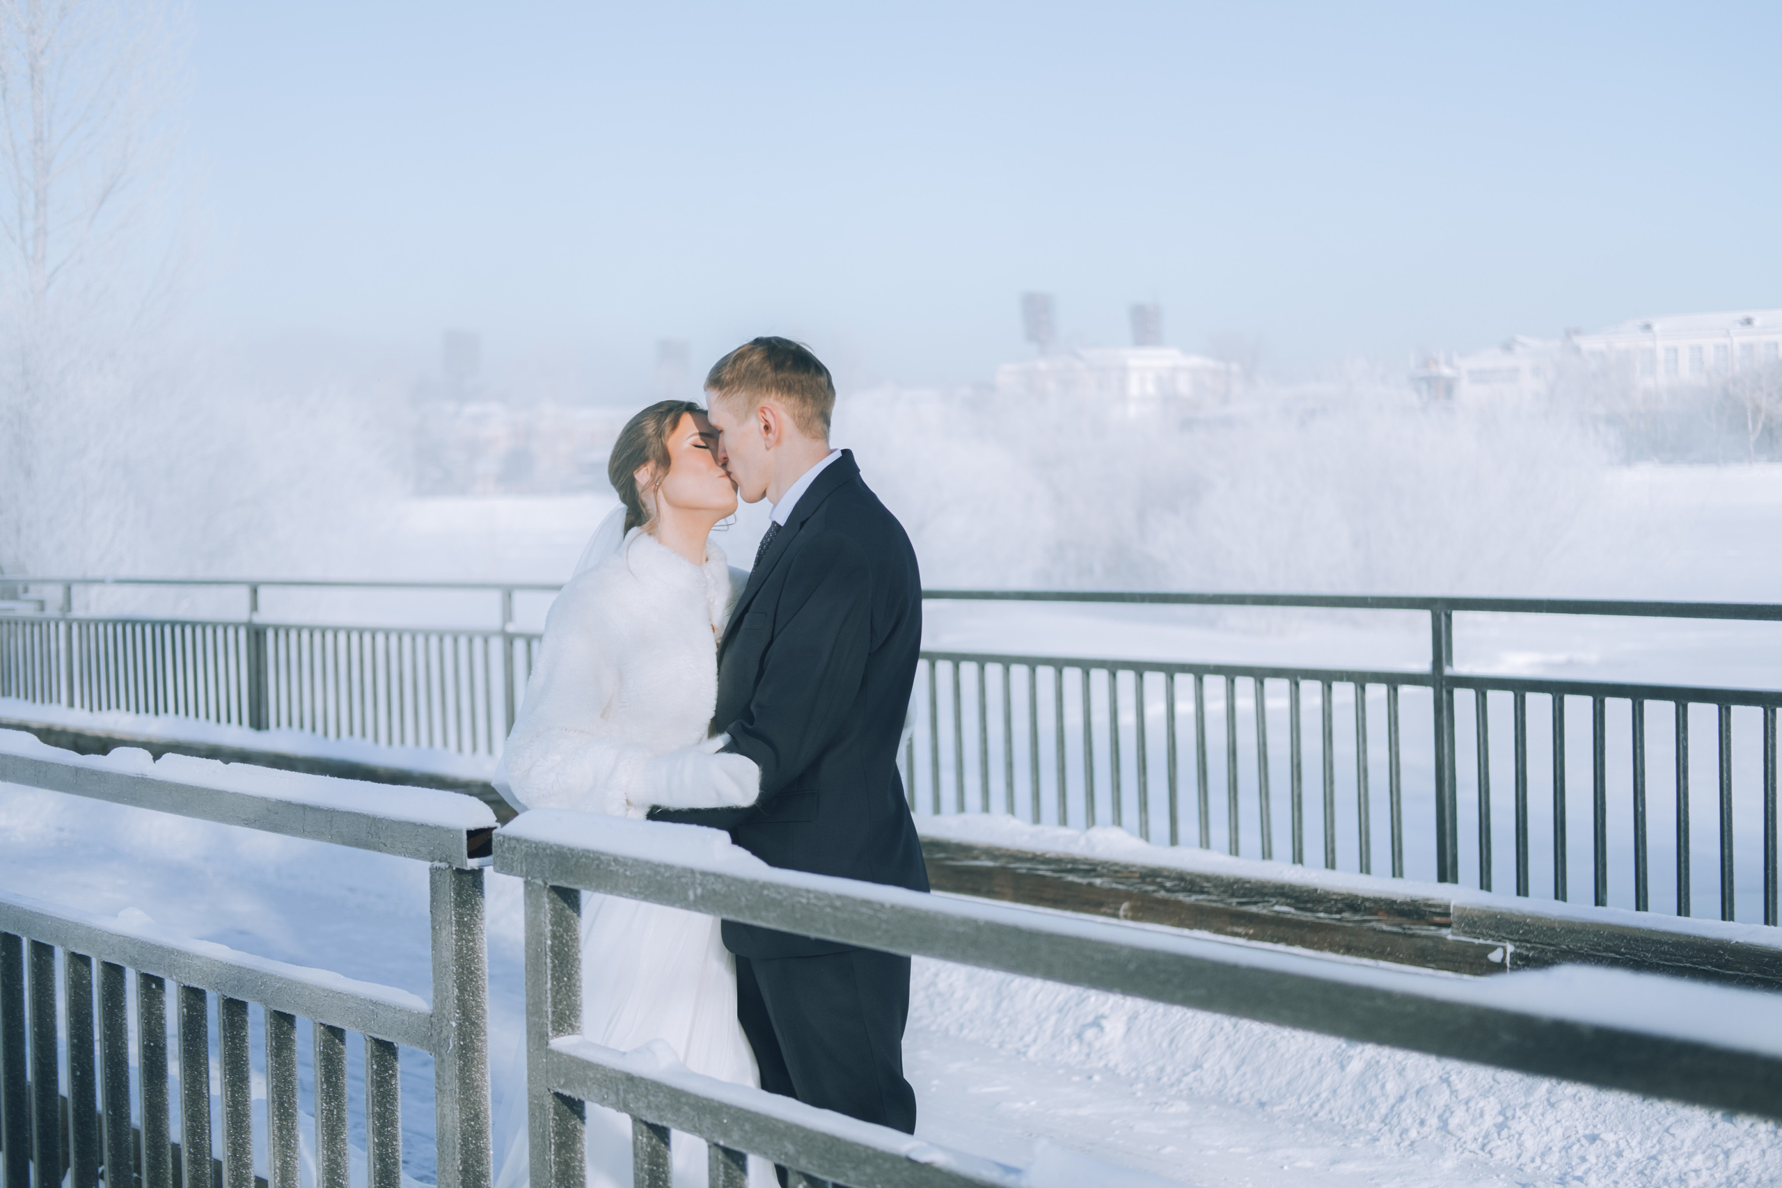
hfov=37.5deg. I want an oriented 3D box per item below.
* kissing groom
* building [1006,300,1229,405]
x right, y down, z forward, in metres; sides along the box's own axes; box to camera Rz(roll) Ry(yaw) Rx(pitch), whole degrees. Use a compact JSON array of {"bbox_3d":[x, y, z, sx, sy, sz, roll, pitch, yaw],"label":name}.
[{"bbox_3d":[-0.155,0.490,4.128,0.460,1.770,0.540,-2,2,-5],"label":"kissing groom"},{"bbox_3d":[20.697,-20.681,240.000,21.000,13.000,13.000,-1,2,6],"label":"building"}]

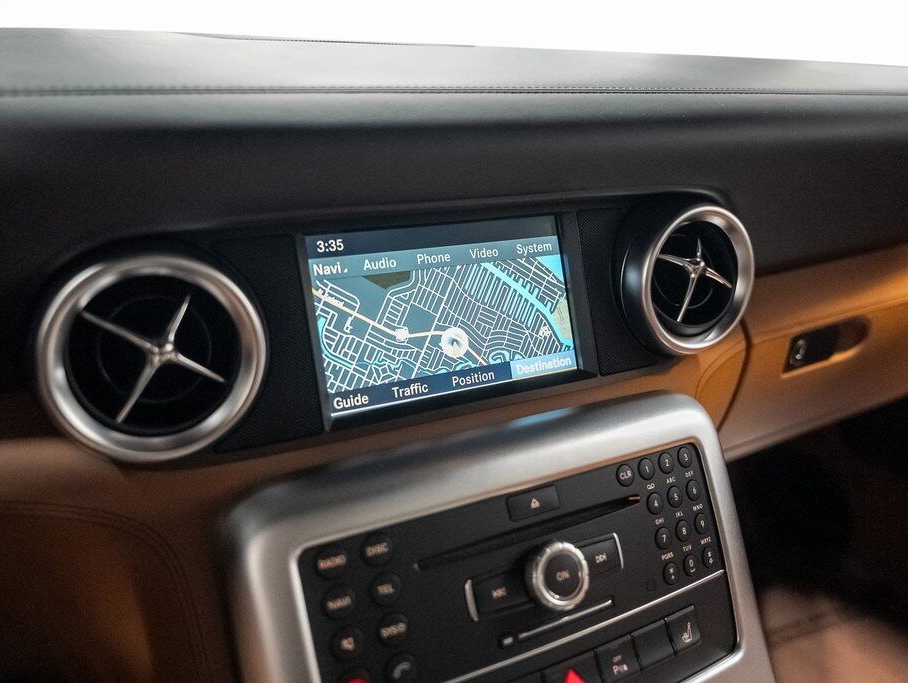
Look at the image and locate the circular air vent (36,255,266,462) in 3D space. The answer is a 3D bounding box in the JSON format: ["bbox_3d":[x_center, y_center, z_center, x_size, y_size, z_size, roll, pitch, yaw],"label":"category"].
[{"bbox_3d":[-0.130,0.005,0.324,0.091,0.091,0.025,-9,16,-26],"label":"circular air vent"}]

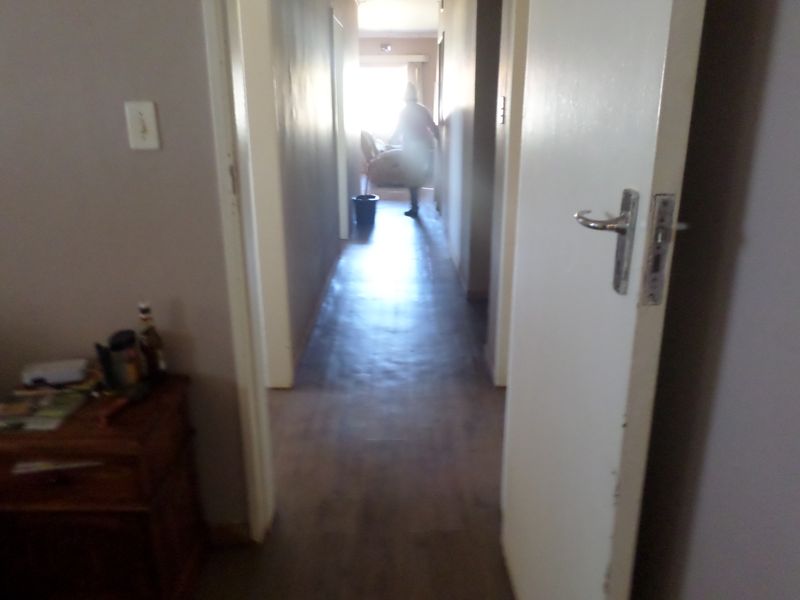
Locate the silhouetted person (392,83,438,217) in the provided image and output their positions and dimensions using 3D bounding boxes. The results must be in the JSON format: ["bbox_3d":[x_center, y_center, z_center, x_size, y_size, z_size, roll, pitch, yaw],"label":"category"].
[{"bbox_3d":[0.203,-1.950,7.580,0.480,1.683,0.500,9,19,28],"label":"silhouetted person"}]

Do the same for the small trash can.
[{"bbox_3d":[-0.421,-1.089,7.110,0.315,0.315,0.315,-1,17,-1],"label":"small trash can"}]

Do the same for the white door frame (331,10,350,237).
[{"bbox_3d":[-0.606,-1.506,5.426,0.130,2.060,0.860,0,17,0],"label":"white door frame"}]

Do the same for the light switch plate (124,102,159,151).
[{"bbox_3d":[-0.614,-0.415,1.375,0.068,0.108,0.012,-1,17,-1],"label":"light switch plate"}]

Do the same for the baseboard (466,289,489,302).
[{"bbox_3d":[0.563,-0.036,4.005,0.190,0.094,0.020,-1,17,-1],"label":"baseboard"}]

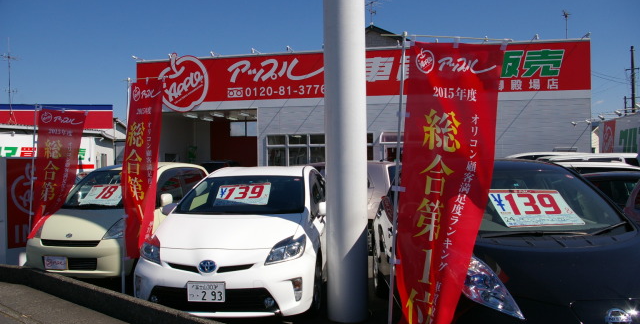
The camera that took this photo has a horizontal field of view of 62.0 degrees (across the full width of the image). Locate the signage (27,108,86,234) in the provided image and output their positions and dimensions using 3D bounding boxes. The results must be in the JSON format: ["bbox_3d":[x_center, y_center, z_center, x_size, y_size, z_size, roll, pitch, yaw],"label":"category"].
[{"bbox_3d":[-3.600,0.150,7.300,0.580,1.800,0.280,0,0,-6],"label":"signage"}]

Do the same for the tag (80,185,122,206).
[{"bbox_3d":[-3.070,0.474,7.600,0.594,0.020,0.420,-3,39,13],"label":"tag"}]

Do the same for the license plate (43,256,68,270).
[{"bbox_3d":[-3.300,1.255,6.650,0.330,0.165,0.025,-1,0,13],"label":"license plate"}]

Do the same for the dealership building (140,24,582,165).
[{"bbox_3d":[1.550,-0.970,20.800,14.600,5.100,8.000,-1,0,12],"label":"dealership building"}]

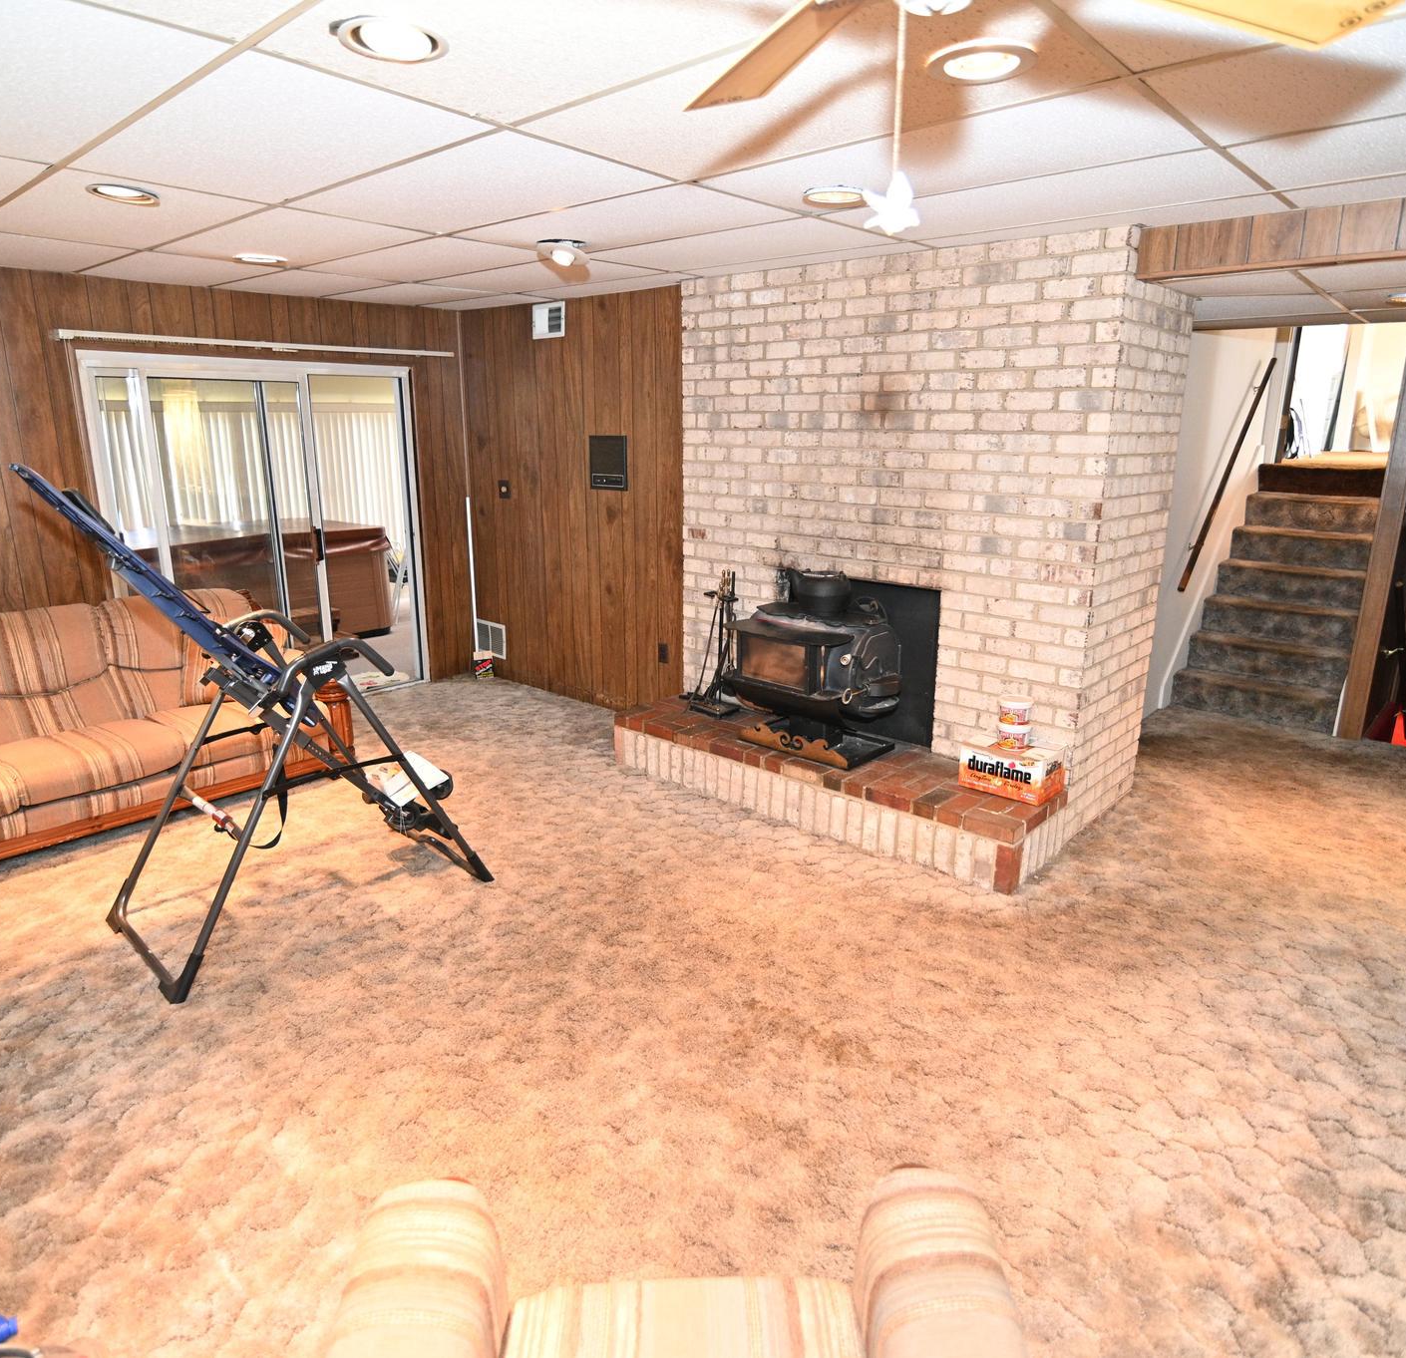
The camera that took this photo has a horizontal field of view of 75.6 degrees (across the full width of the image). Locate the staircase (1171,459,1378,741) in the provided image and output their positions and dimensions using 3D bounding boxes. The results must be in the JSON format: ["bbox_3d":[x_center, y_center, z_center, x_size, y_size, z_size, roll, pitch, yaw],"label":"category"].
[{"bbox_3d":[3.717,-0.578,5.693,0.860,1.440,1.400,14,21,40],"label":"staircase"}]

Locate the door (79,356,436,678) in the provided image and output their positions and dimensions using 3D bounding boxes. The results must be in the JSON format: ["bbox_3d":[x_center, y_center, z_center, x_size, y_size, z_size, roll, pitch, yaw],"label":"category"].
[{"bbox_3d":[-2.410,-0.773,5.227,0.100,2.000,1.770,14,21,40],"label":"door"}]

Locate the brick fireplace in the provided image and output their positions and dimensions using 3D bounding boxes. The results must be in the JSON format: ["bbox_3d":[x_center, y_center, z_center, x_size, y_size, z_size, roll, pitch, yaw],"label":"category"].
[{"bbox_3d":[0.804,-0.653,4.214,2.090,2.367,1.380,14,21,40],"label":"brick fireplace"}]

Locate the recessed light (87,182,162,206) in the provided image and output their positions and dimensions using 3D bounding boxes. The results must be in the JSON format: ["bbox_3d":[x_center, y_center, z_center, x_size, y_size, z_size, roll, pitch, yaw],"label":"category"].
[{"bbox_3d":[-1.785,-1.481,2.795,0.200,0.030,0.200,14,21,40],"label":"recessed light"}]

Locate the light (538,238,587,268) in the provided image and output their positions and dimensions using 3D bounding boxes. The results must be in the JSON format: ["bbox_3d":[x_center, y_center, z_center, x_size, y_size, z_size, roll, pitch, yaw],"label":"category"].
[{"bbox_3d":[-0.549,-1.660,3.547,0.190,0.075,0.190,0,16,0],"label":"light"}]

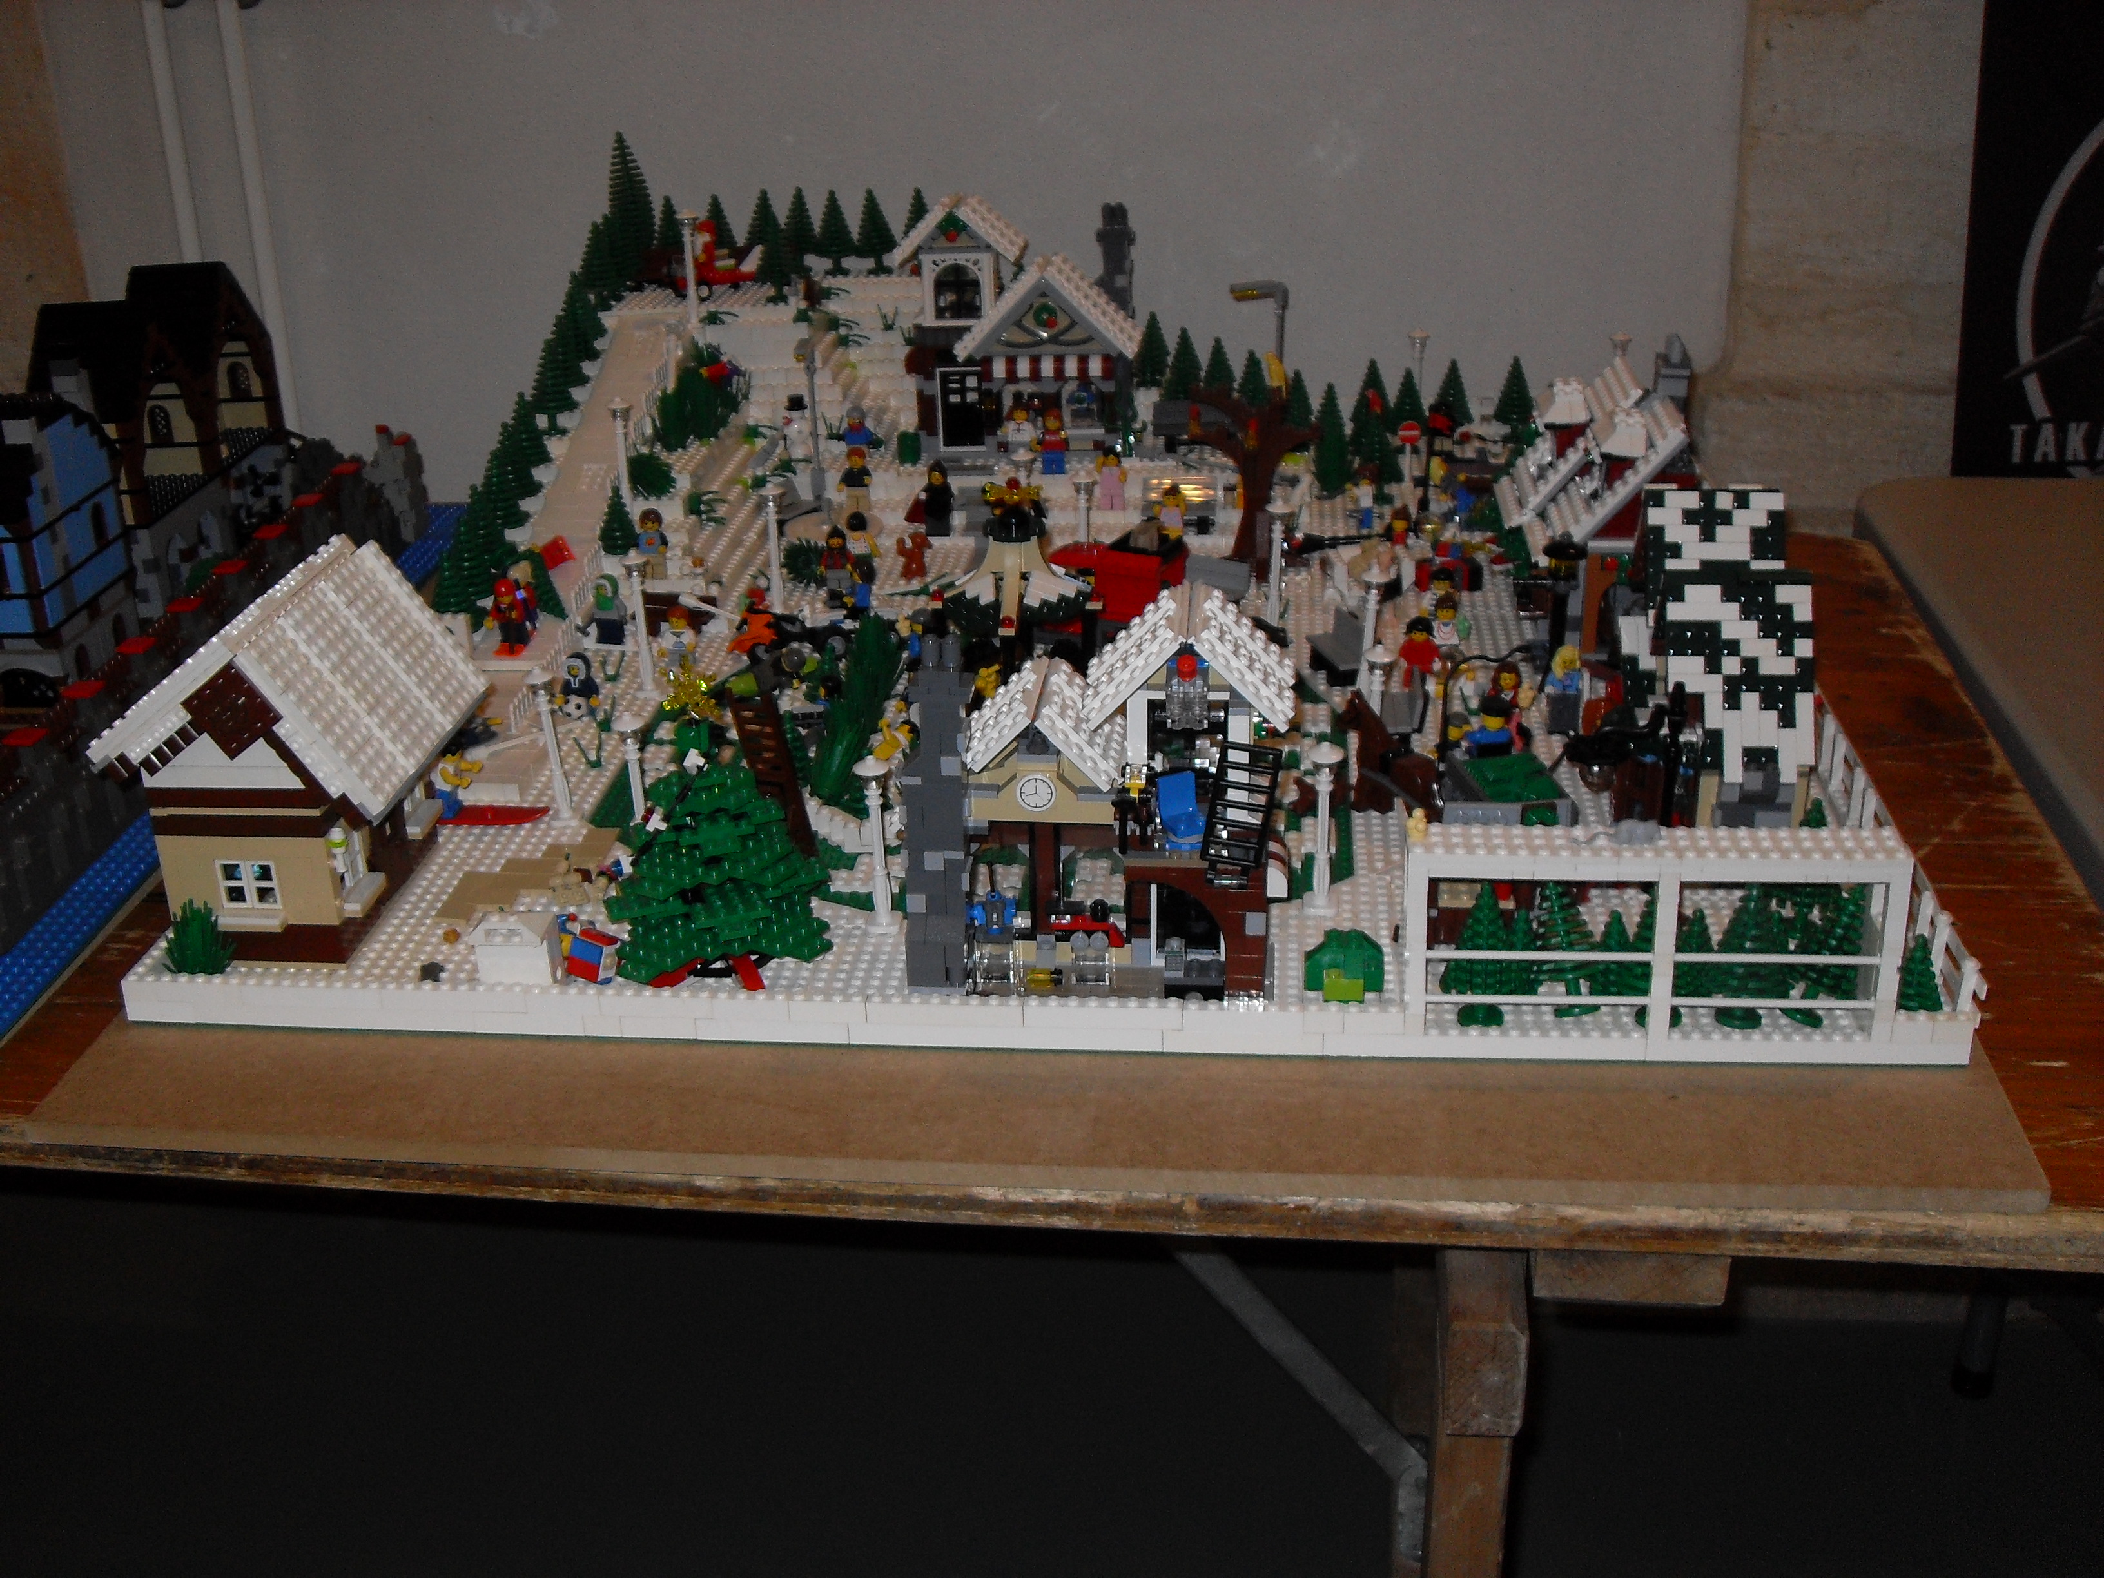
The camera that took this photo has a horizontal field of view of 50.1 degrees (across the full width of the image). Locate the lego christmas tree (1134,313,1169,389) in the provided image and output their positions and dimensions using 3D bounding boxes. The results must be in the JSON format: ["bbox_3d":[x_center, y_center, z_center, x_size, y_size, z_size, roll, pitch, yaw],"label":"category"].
[{"bbox_3d":[0.074,-0.326,1.675,0.030,0.062,0.030,1,24,6],"label":"lego christmas tree"}]

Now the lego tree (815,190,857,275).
[{"bbox_3d":[-0.157,-0.404,1.632,0.030,0.064,0.030,1,23,6],"label":"lego tree"}]

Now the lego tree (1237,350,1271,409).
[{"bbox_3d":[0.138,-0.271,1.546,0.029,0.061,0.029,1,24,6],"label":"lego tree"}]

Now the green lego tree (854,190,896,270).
[{"bbox_3d":[-0.132,-0.414,1.666,0.033,0.064,0.033,1,23,6],"label":"green lego tree"}]

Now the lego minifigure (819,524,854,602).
[{"bbox_3d":[-0.136,-0.144,1.425,0.023,0.045,0.014,-2,23,1],"label":"lego minifigure"}]

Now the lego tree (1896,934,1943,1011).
[{"bbox_3d":[0.337,0.073,0.875,0.020,0.037,0.020,1,24,6],"label":"lego tree"}]

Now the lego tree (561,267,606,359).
[{"bbox_3d":[-0.319,-0.322,1.525,0.030,0.064,0.030,1,23,6],"label":"lego tree"}]

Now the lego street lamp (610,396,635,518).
[{"bbox_3d":[-0.272,-0.210,1.430,0.016,0.079,0.016,1,24,6],"label":"lego street lamp"}]

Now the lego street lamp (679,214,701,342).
[{"bbox_3d":[-0.239,-0.344,1.492,0.016,0.081,0.016,1,23,6],"label":"lego street lamp"}]

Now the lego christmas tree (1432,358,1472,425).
[{"bbox_3d":[0.296,-0.289,1.668,0.033,0.063,0.033,1,23,6],"label":"lego christmas tree"}]

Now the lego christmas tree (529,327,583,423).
[{"bbox_3d":[-0.316,-0.255,1.420,0.029,0.063,0.029,1,24,6],"label":"lego christmas tree"}]

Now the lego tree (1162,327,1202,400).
[{"bbox_3d":[0.097,-0.310,1.660,0.030,0.062,0.030,1,24,6],"label":"lego tree"}]

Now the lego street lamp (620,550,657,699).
[{"bbox_3d":[-0.230,-0.091,1.250,0.017,0.084,0.017,1,23,6],"label":"lego street lamp"}]

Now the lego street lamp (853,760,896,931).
[{"bbox_3d":[-0.074,0.023,0.956,0.016,0.080,0.016,-1,23,7],"label":"lego street lamp"}]

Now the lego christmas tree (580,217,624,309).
[{"bbox_3d":[-0.320,-0.372,1.594,0.033,0.064,0.033,1,23,6],"label":"lego christmas tree"}]

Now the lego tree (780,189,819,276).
[{"bbox_3d":[-0.183,-0.405,1.632,0.030,0.064,0.030,1,23,6],"label":"lego tree"}]

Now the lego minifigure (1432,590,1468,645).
[{"bbox_3d":[0.218,-0.086,1.235,0.022,0.042,0.015,3,24,11],"label":"lego minifigure"}]

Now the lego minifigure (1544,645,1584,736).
[{"bbox_3d":[0.263,-0.051,1.153,0.021,0.045,0.017,1,24,6],"label":"lego minifigure"}]

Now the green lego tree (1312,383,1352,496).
[{"bbox_3d":[0.206,-0.262,1.657,0.031,0.072,0.031,1,23,6],"label":"green lego tree"}]

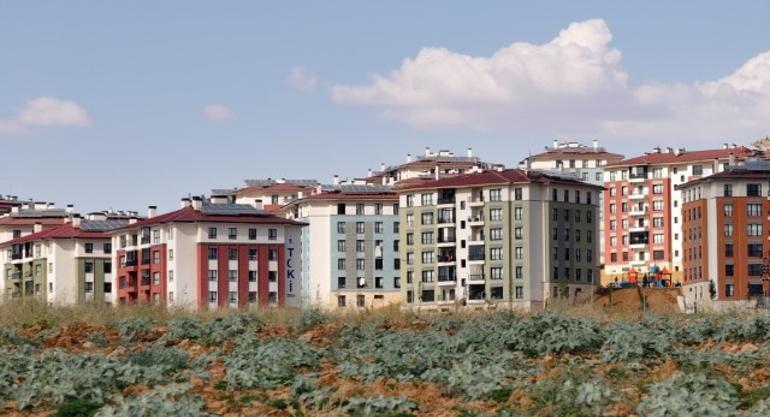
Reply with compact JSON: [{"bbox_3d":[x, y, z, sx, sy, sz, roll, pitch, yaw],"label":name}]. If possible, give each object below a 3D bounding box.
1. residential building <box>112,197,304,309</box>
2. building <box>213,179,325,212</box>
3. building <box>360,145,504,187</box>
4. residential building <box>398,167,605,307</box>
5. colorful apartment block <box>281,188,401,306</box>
[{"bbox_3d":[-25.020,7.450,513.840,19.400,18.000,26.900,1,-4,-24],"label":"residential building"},{"bbox_3d":[-22.690,5.220,732.020,19.400,22.000,26.900,0,-4,-12],"label":"building"},{"bbox_3d":[9.070,-1.140,757.090,19.400,22.000,26.900,1,-4,-19],"label":"building"},{"bbox_3d":[17.590,5.110,556.670,26.900,22.200,19.400,-4,-5,38],"label":"residential building"},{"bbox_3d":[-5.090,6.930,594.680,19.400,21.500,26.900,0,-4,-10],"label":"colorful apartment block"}]

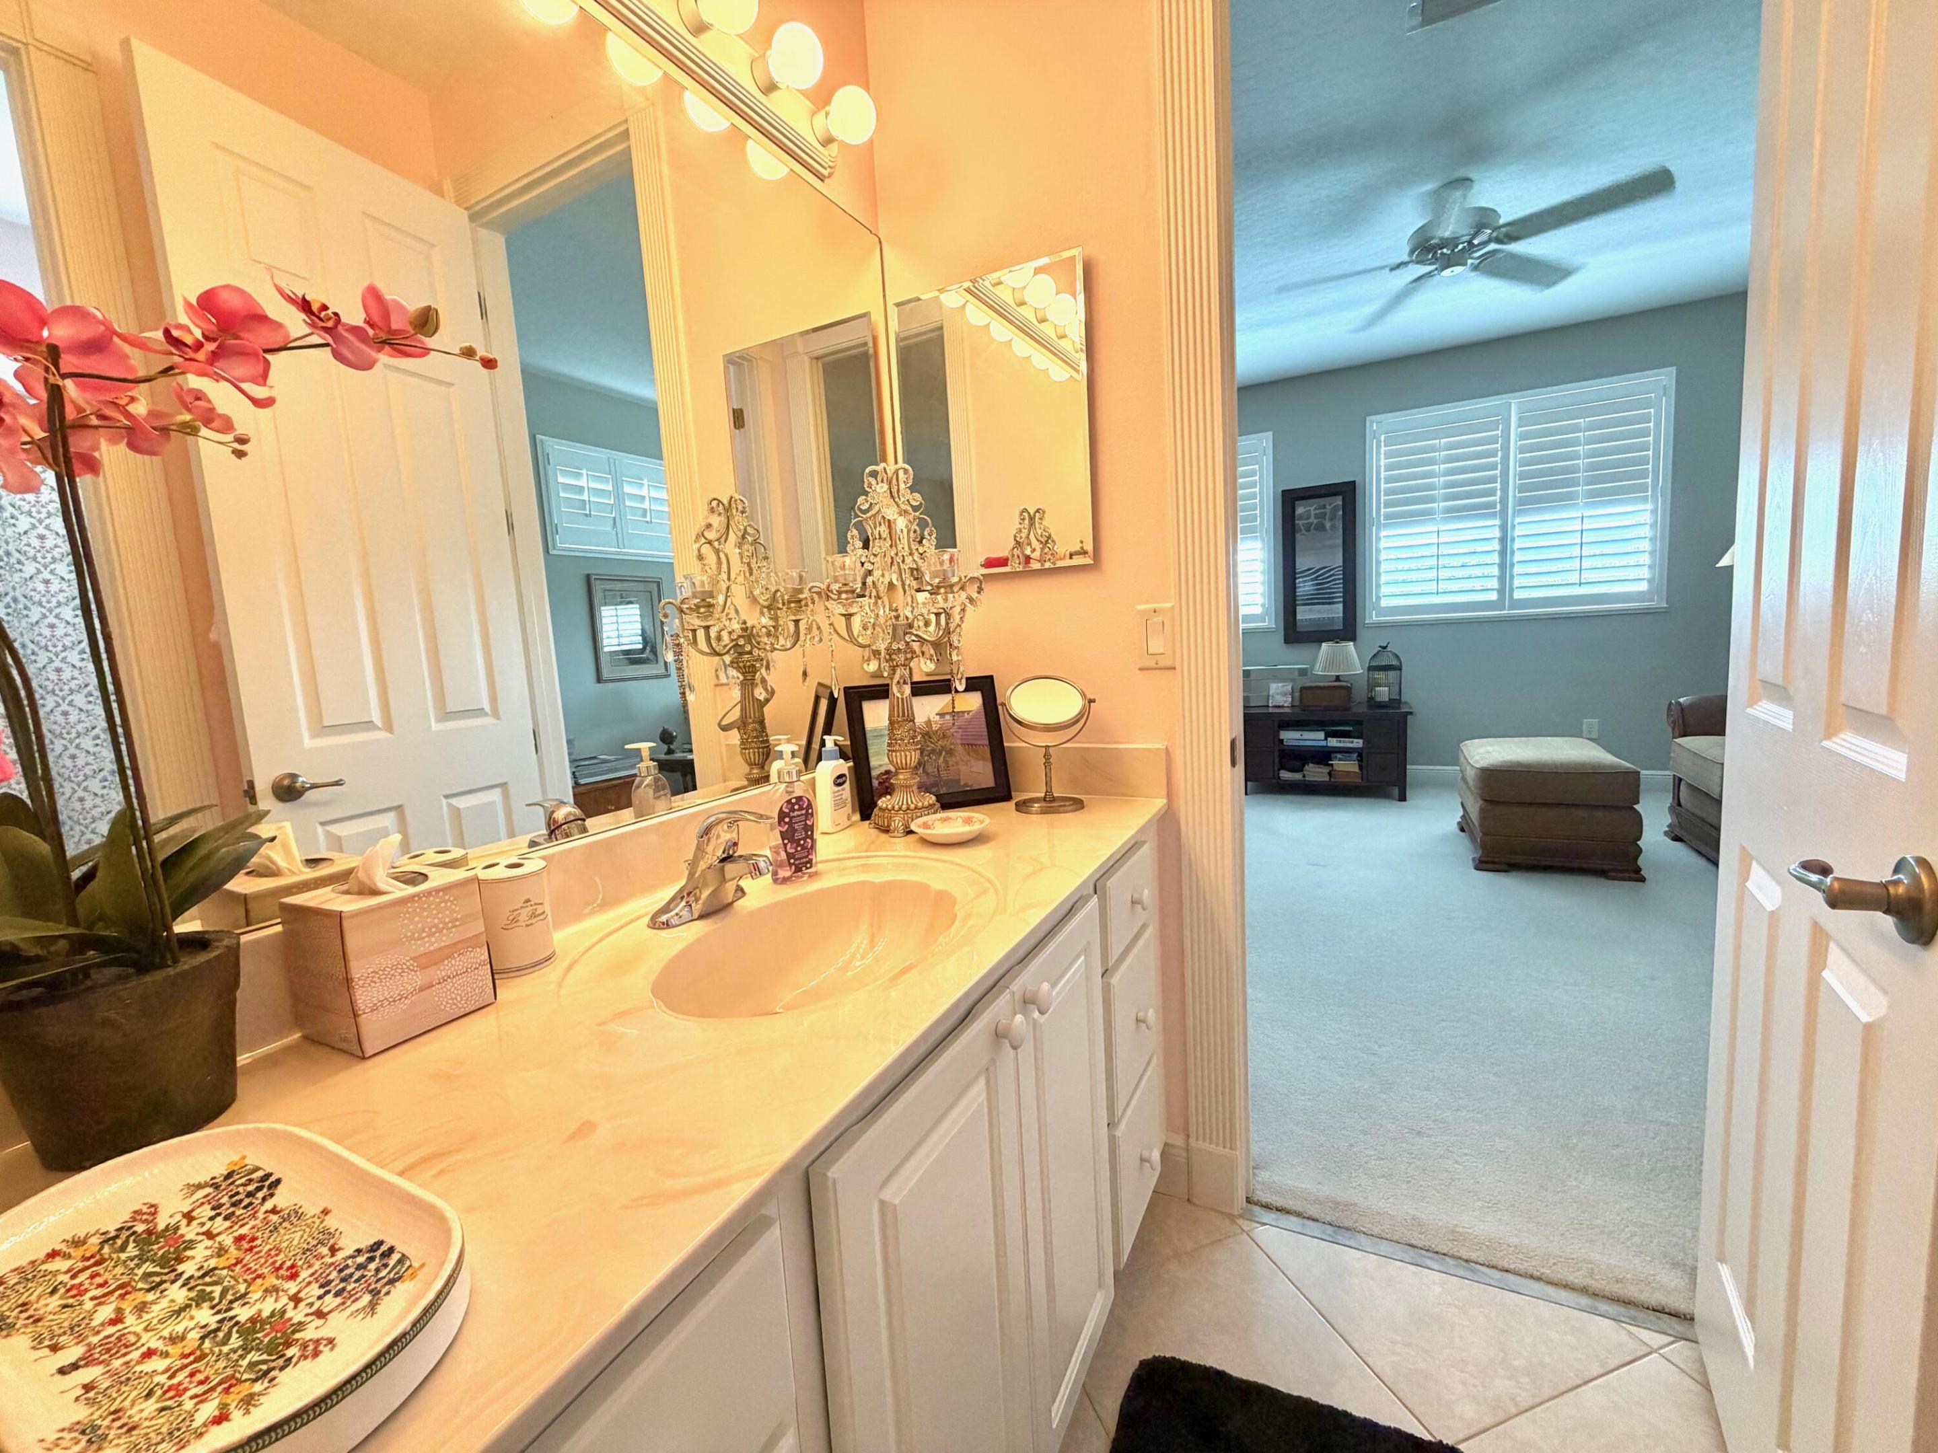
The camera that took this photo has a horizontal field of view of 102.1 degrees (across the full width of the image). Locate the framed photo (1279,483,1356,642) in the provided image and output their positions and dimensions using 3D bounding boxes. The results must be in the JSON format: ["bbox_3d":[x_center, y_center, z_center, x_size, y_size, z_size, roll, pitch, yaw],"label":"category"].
[{"bbox_3d":[2.325,-1.078,5.192,0.440,1.030,0.030,0,7,27],"label":"framed photo"}]

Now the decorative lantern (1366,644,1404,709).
[{"bbox_3d":[2.534,-0.309,4.774,0.210,0.400,0.200,0,7,27],"label":"decorative lantern"}]

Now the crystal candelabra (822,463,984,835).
[{"bbox_3d":[-0.118,-0.129,1.343,0.262,0.620,0.262,-4,7,-5],"label":"crystal candelabra"}]

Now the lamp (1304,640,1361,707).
[{"bbox_3d":[2.295,-0.323,4.919,0.360,0.415,0.310,0,7,27],"label":"lamp"}]

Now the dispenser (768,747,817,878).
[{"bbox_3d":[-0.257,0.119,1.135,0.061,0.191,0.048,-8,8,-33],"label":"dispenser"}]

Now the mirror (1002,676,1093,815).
[{"bbox_3d":[0.146,0.030,1.457,0.172,0.247,0.120,-3,7,8],"label":"mirror"}]

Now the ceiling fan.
[{"bbox_3d":[1.905,-1.931,3.092,1.290,0.290,1.270,0,7,27],"label":"ceiling fan"}]

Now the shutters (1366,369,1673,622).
[{"bbox_3d":[3.216,-1.309,4.678,1.505,1.290,0.070,0,7,27],"label":"shutters"}]

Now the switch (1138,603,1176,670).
[{"bbox_3d":[0.348,-0.166,1.460,0.071,0.118,0.010,0,7,27],"label":"switch"}]

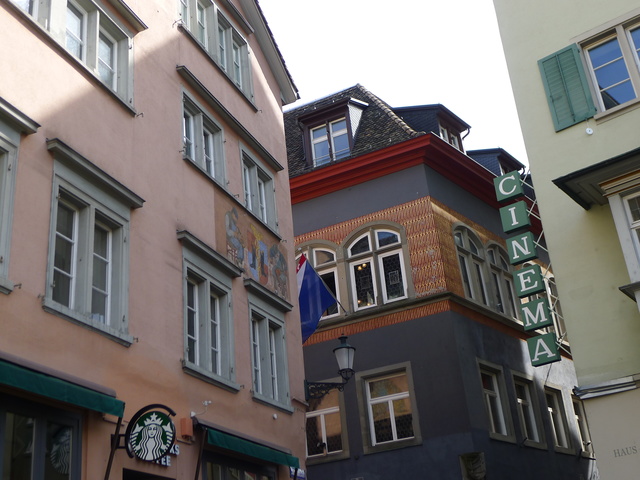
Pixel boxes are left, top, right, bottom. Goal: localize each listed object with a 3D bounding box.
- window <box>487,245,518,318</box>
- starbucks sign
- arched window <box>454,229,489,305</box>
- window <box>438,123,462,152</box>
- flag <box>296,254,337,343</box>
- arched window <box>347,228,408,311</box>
[{"bbox_3d":[4.588,1.031,20.308,0.250,2.030,1.270,-24,-31,33],"label":"window"},{"bbox_3d":[-1.844,2.113,8.665,0.620,0.620,0.130,-15,-27,18],"label":"starbucks sign"},{"bbox_3d":[3.613,0.609,19.221,0.250,2.030,1.270,-24,-31,33],"label":"arched window"},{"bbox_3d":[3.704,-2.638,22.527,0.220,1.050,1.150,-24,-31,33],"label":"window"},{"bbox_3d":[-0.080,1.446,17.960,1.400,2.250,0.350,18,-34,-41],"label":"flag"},{"bbox_3d":[1.393,0.686,18.732,1.380,1.920,0.220,-16,-28,21],"label":"arched window"}]

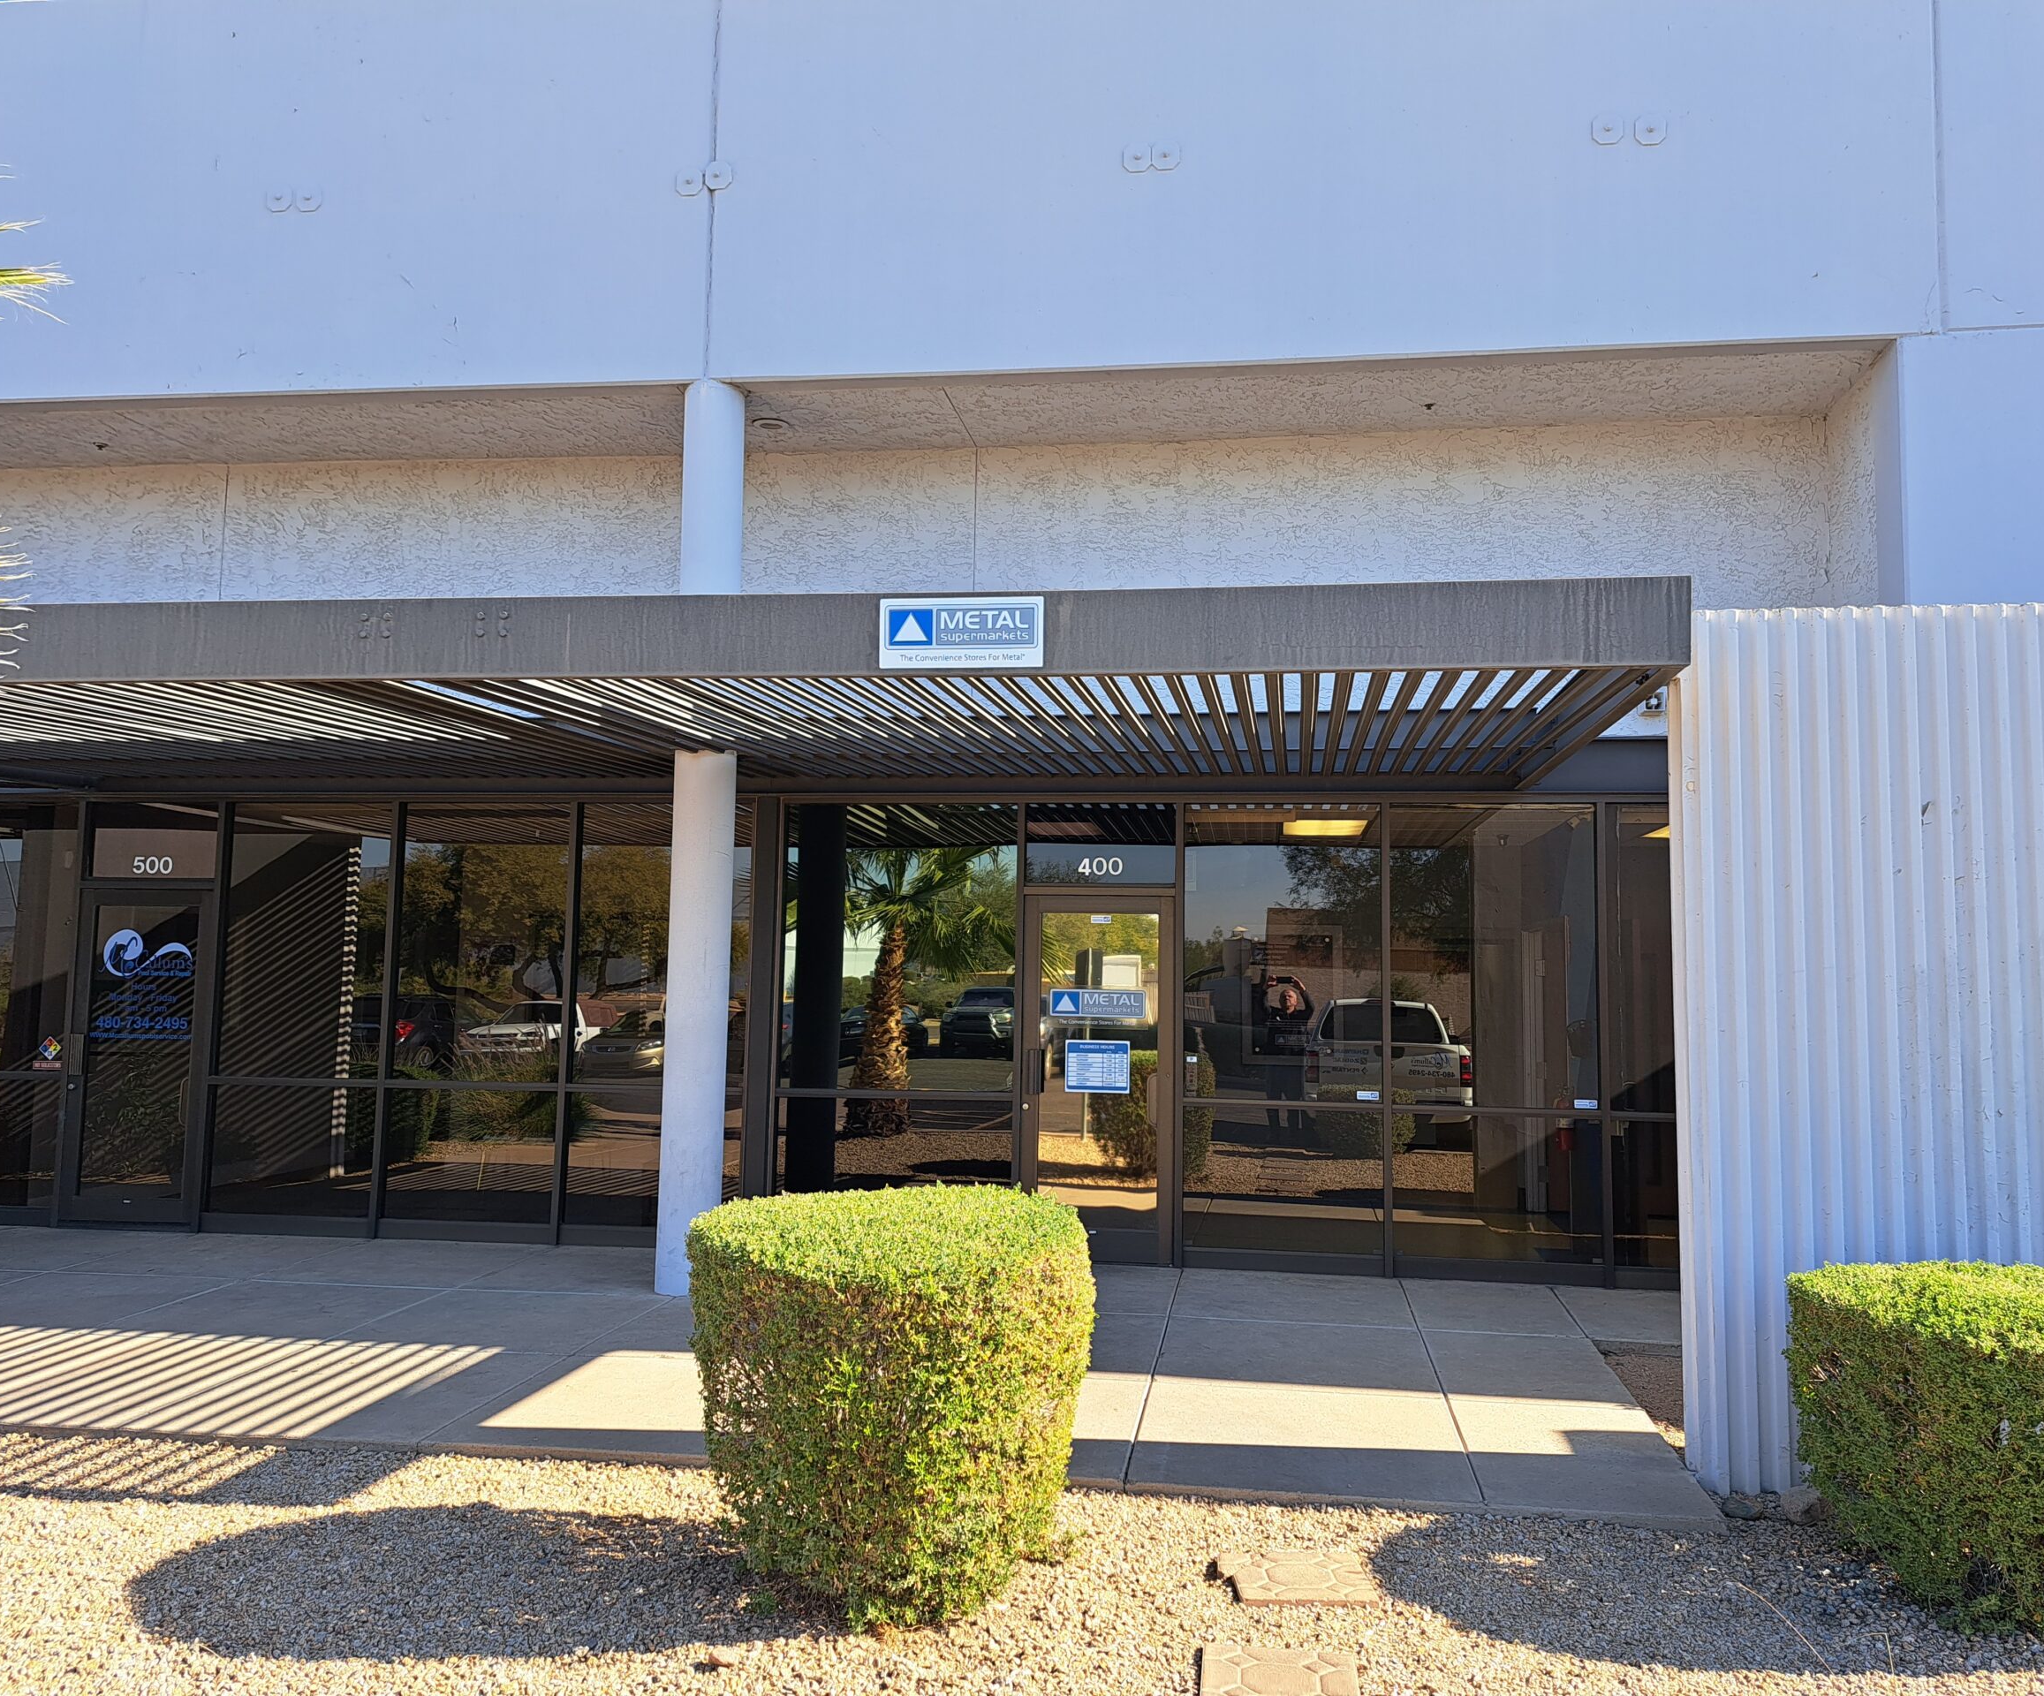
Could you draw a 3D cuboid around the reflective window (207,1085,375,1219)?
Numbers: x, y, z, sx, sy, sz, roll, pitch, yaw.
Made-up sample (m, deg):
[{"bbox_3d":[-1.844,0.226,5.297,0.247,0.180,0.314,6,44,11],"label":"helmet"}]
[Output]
[{"bbox_3d":[-4.587,1.912,9.857,1.121,0.823,0.060,0,-5,8],"label":"reflective window"}]

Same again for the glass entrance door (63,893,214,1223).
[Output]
[{"bbox_3d":[-5.670,1.336,10.055,0.916,2.130,0.050,0,-5,8],"label":"glass entrance door"}]

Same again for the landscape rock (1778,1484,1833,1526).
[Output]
[{"bbox_3d":[2.584,2.157,5.171,0.169,0.100,0.139,0,-5,8],"label":"landscape rock"}]

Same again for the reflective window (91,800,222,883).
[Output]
[{"bbox_3d":[-5.664,-0.037,10.243,0.910,0.504,0.060,0,-5,8],"label":"reflective window"}]

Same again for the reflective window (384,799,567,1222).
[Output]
[{"bbox_3d":[-3.410,1.041,9.845,1.154,2.641,0.060,0,-5,8],"label":"reflective window"}]

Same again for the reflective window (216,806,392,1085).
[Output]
[{"bbox_3d":[-4.560,0.611,9.974,1.116,1.772,0.060,0,-5,8],"label":"reflective window"}]

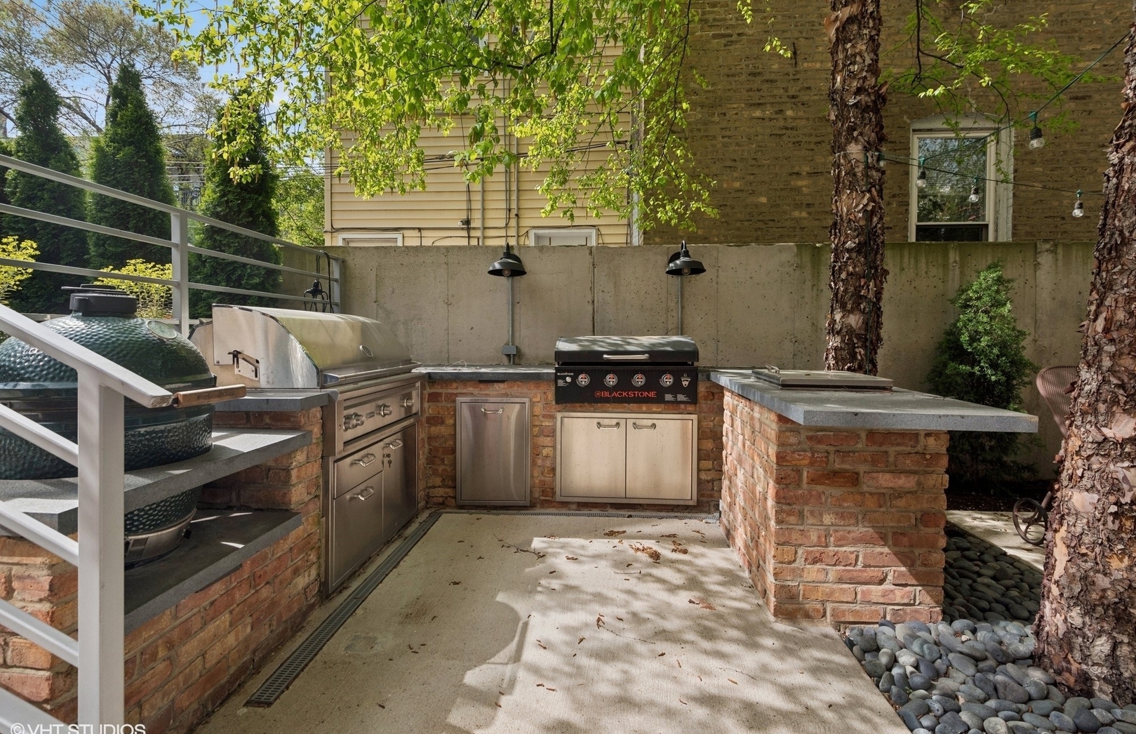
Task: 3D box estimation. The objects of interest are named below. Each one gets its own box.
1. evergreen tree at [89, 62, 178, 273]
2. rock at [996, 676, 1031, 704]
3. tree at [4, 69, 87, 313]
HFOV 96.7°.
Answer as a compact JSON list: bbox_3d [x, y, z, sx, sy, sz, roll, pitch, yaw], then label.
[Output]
[{"bbox_3d":[-5.701,-2.303,6.600,0.880,3.350,0.880,0,3,-6],"label":"evergreen tree"},{"bbox_3d":[1.276,0.926,1.448,0.067,0.050,0.086,0,3,-15],"label":"rock"},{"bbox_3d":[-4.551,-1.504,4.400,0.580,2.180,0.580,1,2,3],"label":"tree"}]

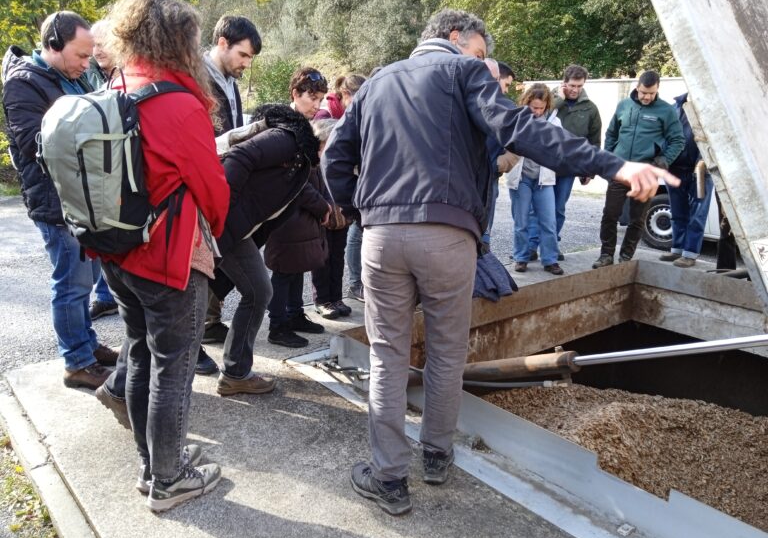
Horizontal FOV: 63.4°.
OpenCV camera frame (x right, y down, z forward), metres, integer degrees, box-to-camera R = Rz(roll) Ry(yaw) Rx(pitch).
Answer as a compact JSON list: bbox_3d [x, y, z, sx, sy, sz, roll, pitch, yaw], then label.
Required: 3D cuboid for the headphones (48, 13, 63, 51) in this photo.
[{"bbox_3d":[-1.429,-1.051,2.761,0.070,0.180,0.178,0,14,-8],"label":"headphones"}]

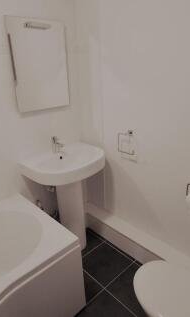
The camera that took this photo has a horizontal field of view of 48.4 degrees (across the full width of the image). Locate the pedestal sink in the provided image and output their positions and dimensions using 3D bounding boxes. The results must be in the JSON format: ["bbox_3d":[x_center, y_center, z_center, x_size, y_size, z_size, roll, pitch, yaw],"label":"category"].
[{"bbox_3d":[-0.179,0.379,1.756,0.600,0.820,0.480,-20,25,-38],"label":"pedestal sink"}]

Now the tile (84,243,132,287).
[{"bbox_3d":[0.085,0.831,1.679,0.330,0.010,0.330,-20,25,-38],"label":"tile"}]

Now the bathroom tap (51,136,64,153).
[{"bbox_3d":[-0.309,-0.105,1.705,0.046,0.124,0.115,-20,25,-38],"label":"bathroom tap"}]

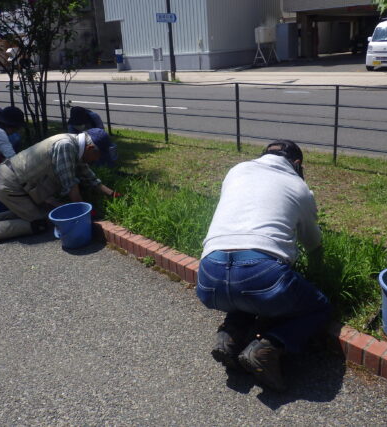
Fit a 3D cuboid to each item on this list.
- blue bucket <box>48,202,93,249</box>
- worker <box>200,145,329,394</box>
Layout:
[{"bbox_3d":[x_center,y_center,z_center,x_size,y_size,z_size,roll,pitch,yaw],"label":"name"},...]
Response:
[{"bbox_3d":[-0.849,0.100,3.270,0.300,0.250,0.300,-5,23,1],"label":"blue bucket"},{"bbox_3d":[0.380,0.150,2.062,0.550,0.870,0.870,12,25,35],"label":"worker"}]

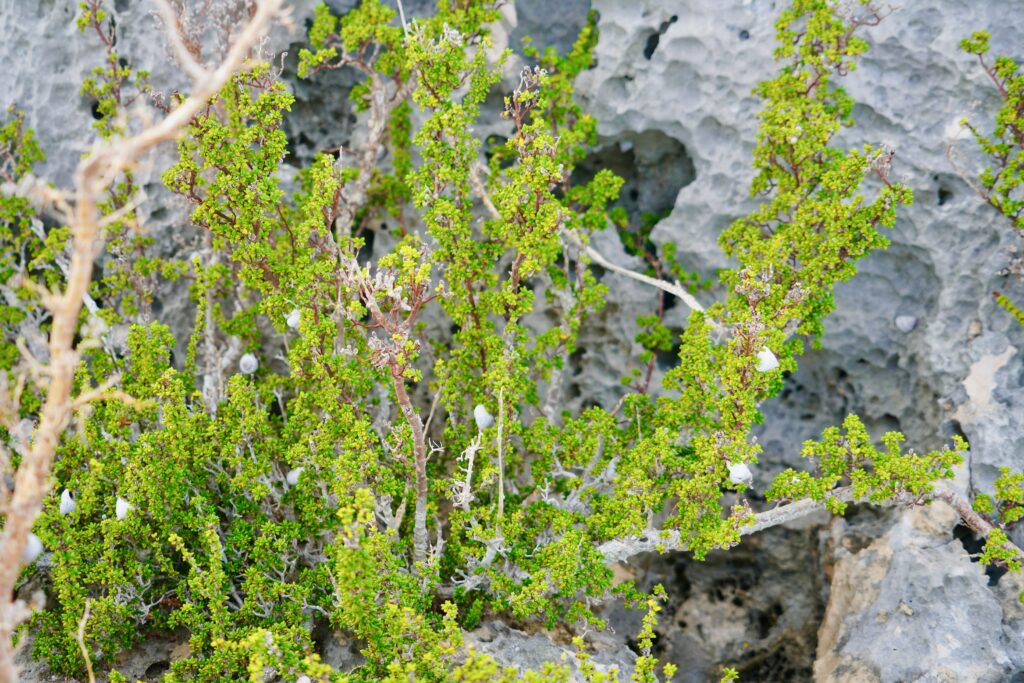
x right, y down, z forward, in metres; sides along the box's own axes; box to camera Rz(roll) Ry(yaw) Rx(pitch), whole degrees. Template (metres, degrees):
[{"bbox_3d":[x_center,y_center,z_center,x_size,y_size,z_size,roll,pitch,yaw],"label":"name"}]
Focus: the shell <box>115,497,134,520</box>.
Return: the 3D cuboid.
[{"bbox_3d":[-0.300,0.129,1.960,0.016,0.019,0.016,0,14,0],"label":"shell"}]

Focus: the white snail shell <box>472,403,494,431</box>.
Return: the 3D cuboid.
[{"bbox_3d":[-0.023,0.060,2.000,0.017,0.021,0.017,0,14,0],"label":"white snail shell"}]

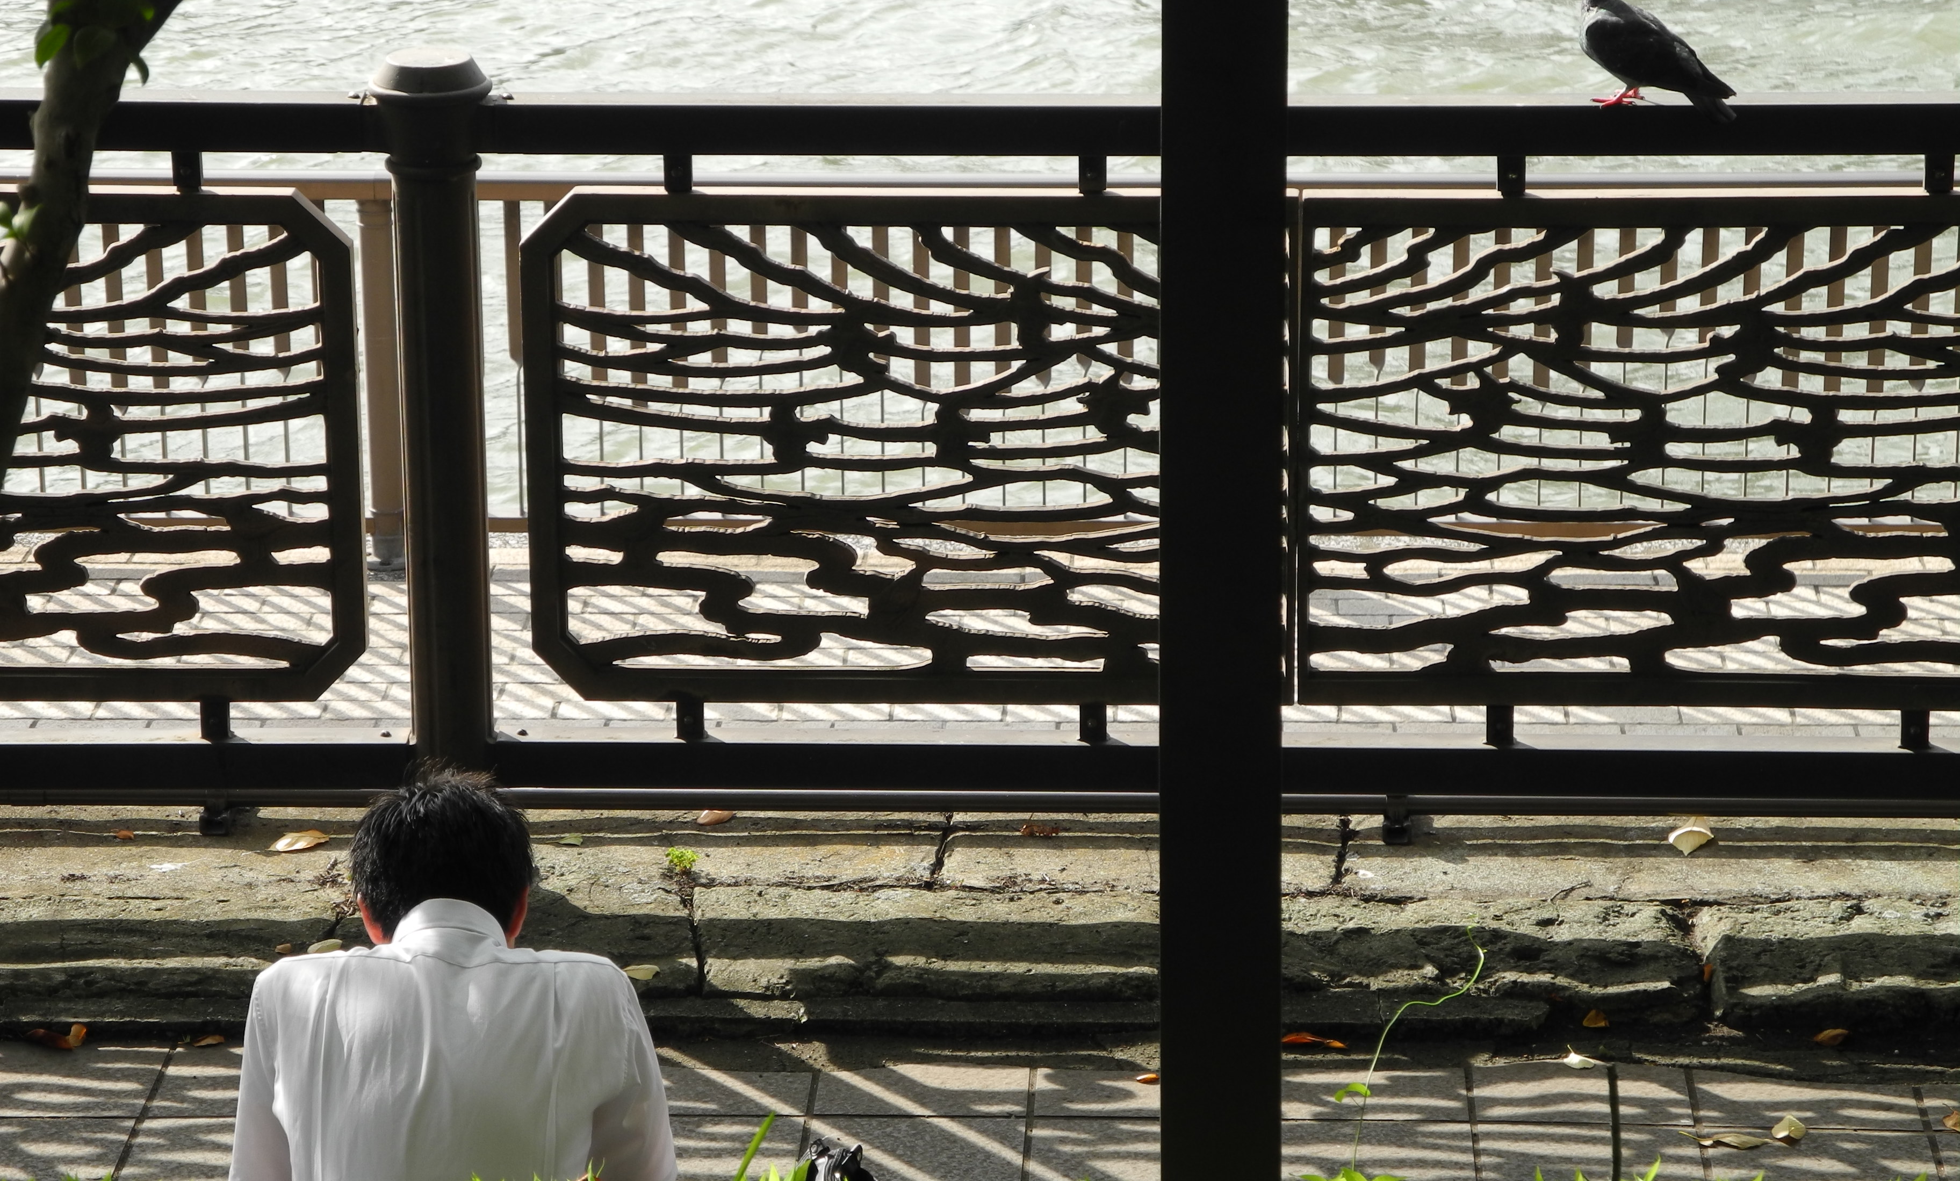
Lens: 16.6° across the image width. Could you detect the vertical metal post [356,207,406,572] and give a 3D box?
[{"bbox_3d":[-1.620,-0.565,18.214,0.105,1.028,0.105,0,19,2],"label":"vertical metal post"}]

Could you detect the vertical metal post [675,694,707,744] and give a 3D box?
[{"bbox_3d":[-0.422,0.182,9.894,0.041,0.067,0.035,0,19,2],"label":"vertical metal post"}]

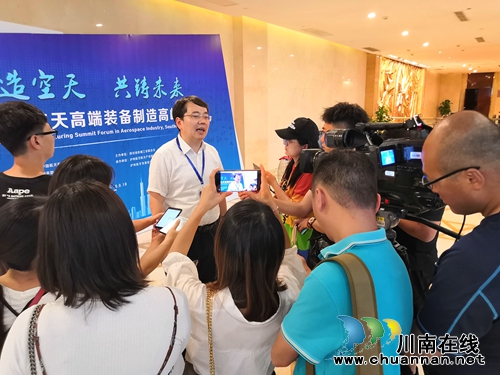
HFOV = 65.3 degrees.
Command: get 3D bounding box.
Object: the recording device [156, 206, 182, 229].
[{"bbox_3d":[-0.398,0.155,1.937,0.075,0.012,0.157,12,38,11],"label":"recording device"}]

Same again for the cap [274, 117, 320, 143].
[{"bbox_3d":[0.265,-0.316,2.200,0.250,0.150,0.175,-4,12,-12],"label":"cap"}]

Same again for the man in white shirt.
[{"bbox_3d":[-0.332,0.337,2.340,0.500,1.720,0.320,-9,15,-35],"label":"man in white shirt"}]

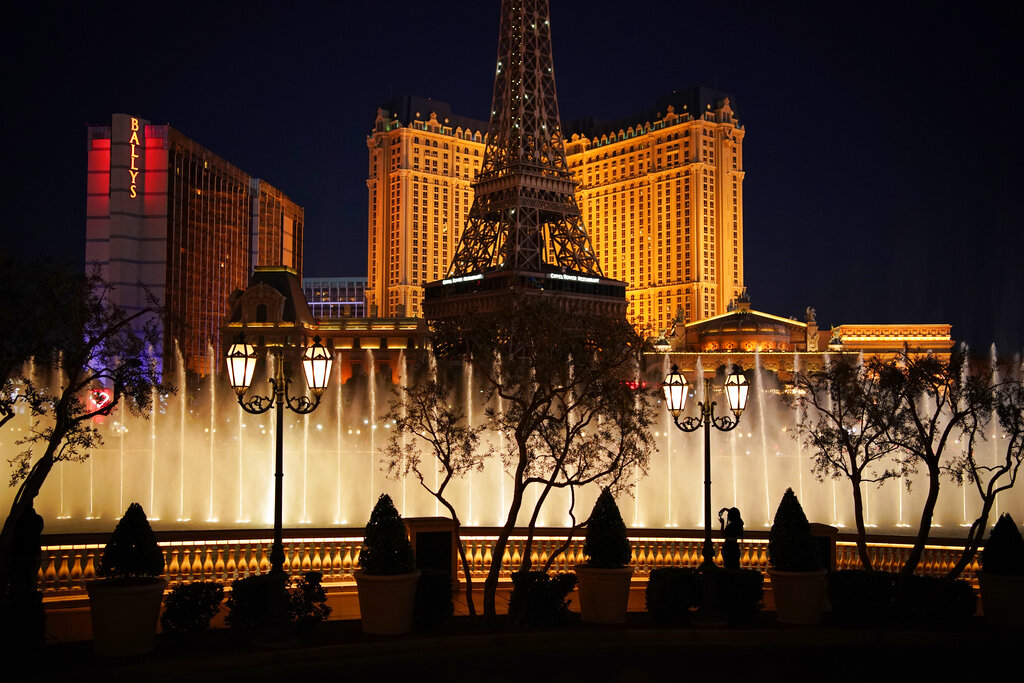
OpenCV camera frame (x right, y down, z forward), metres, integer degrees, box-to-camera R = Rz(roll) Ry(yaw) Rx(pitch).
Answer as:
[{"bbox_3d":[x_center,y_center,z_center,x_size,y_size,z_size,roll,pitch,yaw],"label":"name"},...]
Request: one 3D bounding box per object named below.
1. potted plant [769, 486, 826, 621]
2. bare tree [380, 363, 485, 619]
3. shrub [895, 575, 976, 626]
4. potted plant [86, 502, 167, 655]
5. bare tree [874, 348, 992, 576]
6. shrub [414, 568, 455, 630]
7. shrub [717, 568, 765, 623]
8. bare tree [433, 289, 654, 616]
[{"bbox_3d":[4.966,3.690,17.368,1.020,2.320,1.020,0,-3,0],"label":"potted plant"},{"bbox_3d":[-1.325,2.483,16.824,1.740,4.200,1.600,0,-3,0],"label":"bare tree"},{"bbox_3d":[7.433,4.519,17.500,1.200,0.780,0.850,1,-4,-8],"label":"shrub"},{"bbox_3d":[-4.919,2.987,12.700,0.960,1.880,0.960,2,-4,-20],"label":"potted plant"},{"bbox_3d":[7.552,2.570,18.045,2.100,4.900,1.900,0,-3,0],"label":"bare tree"},{"bbox_3d":[-1.269,3.886,15.200,0.820,0.800,0.800,1,-4,-8],"label":"shrub"},{"bbox_3d":[3.865,4.327,17.000,0.850,0.780,0.800,0,-4,0],"label":"shrub"},{"bbox_3d":[0.501,1.935,16.000,3.600,5.100,3.200,0,-4,0],"label":"bare tree"}]

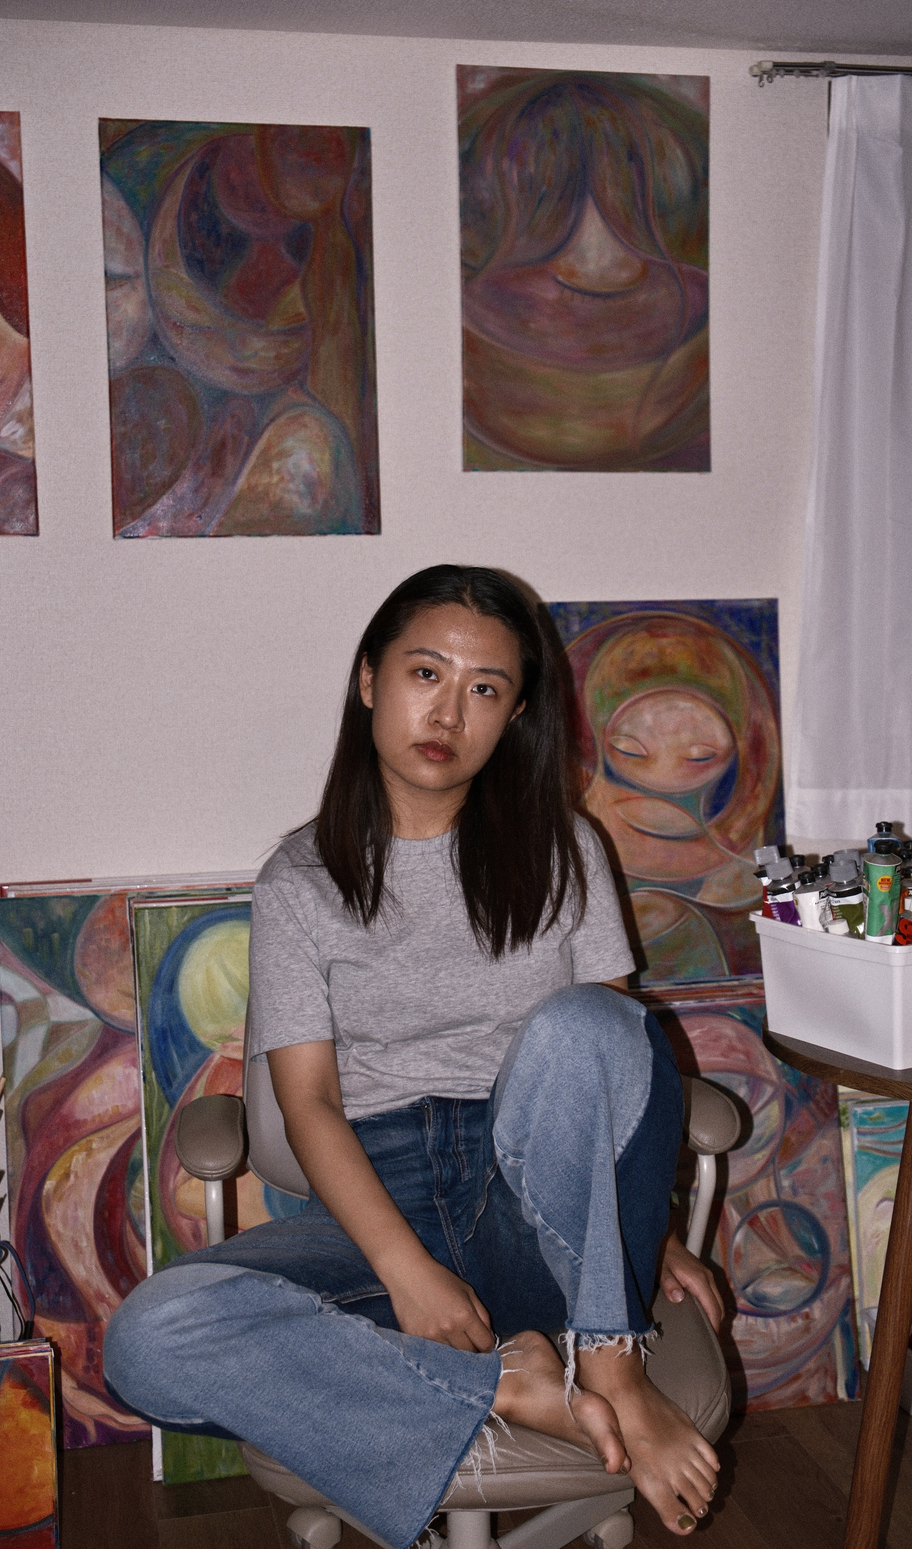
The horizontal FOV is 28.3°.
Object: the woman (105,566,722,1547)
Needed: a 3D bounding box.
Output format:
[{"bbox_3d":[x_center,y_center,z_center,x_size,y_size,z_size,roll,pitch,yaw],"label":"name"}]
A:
[{"bbox_3d":[-0.031,0.214,1.784,0.637,0.840,0.580,-2,5,-5],"label":"woman"}]

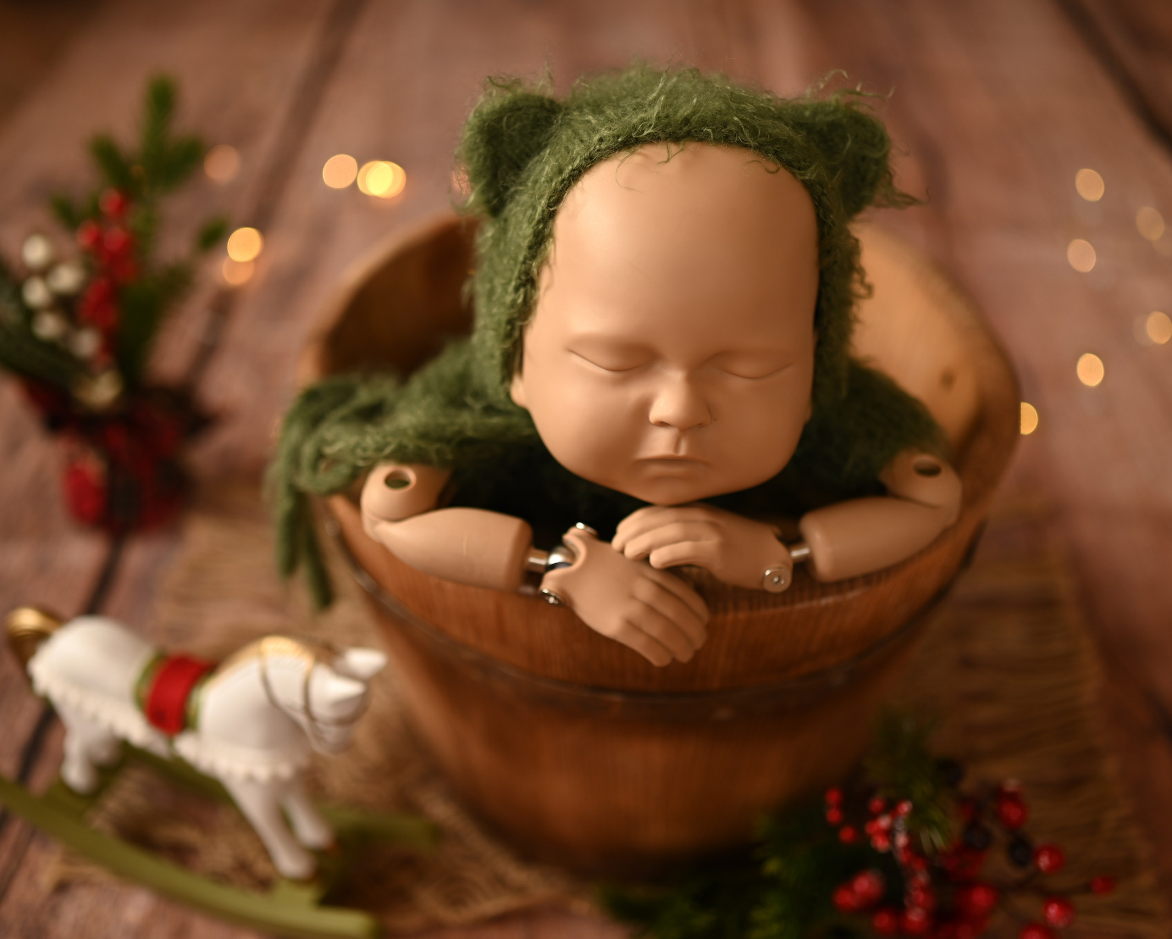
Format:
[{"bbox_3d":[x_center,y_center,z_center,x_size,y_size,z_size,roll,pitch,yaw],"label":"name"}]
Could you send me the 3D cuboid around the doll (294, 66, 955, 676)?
[{"bbox_3d":[0.012,-0.012,0.519,0.225,0.280,0.220,0,41,0],"label":"doll"}]

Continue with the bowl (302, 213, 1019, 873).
[{"bbox_3d":[0.028,0.027,0.603,0.280,0.188,0.280,0,41,0],"label":"bowl"}]

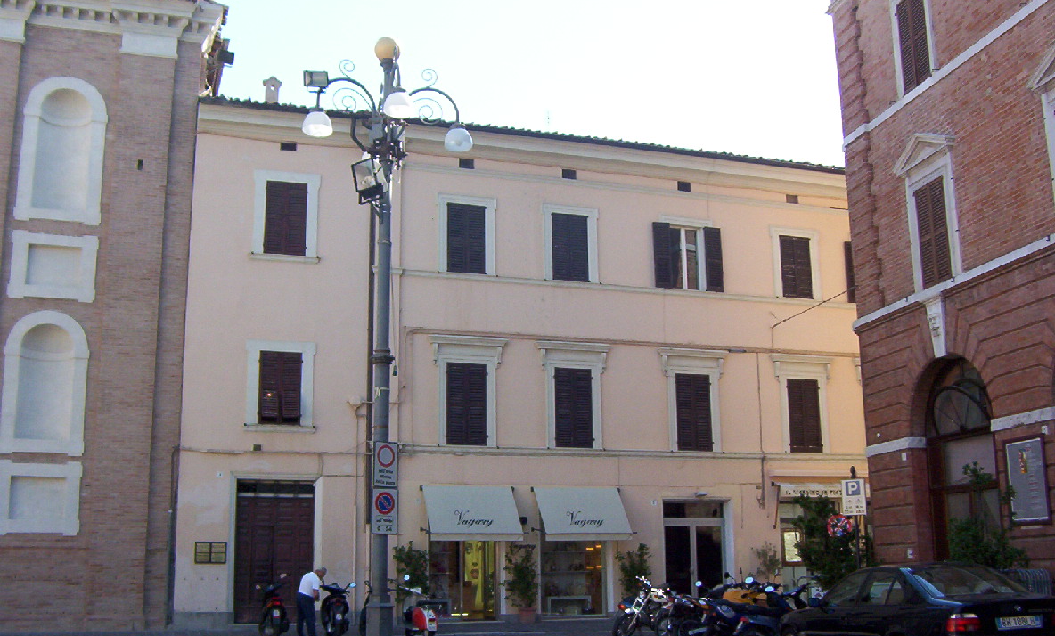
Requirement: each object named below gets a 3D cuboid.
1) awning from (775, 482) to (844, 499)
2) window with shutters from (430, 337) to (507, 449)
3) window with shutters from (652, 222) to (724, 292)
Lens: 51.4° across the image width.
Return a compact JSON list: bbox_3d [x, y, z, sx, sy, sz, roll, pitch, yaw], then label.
[{"bbox_3d":[7.656,4.513,28.637,2.774,0.412,0.420,3,-13,-18],"label":"awning"},{"bbox_3d":[-1.338,1.701,25.272,1.687,2.542,0.300,4,-13,-19],"label":"window with shutters"},{"bbox_3d":[4.100,-1.548,27.960,1.840,1.627,0.220,4,-13,-19],"label":"window with shutters"}]

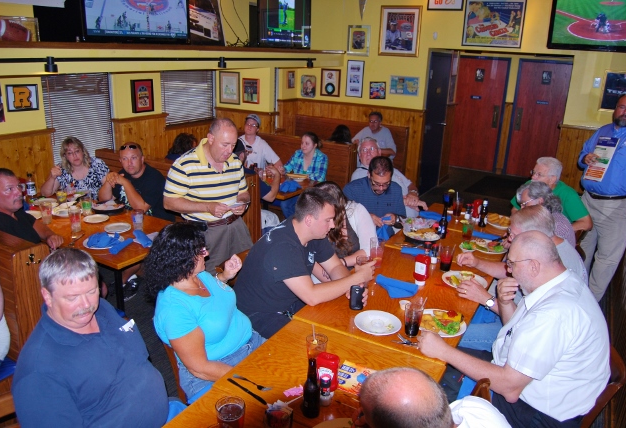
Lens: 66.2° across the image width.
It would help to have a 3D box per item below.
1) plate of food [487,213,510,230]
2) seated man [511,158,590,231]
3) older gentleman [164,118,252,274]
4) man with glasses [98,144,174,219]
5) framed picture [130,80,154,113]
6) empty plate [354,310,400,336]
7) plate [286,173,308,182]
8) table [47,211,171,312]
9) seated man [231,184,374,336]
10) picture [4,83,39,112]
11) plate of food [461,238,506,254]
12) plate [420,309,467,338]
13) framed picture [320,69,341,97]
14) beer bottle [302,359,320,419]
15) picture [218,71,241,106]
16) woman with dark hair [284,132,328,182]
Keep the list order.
[{"bbox_3d":[1.550,0.064,3.874,0.300,0.065,0.330,2,17,-1],"label":"plate of food"},{"bbox_3d":[1.889,0.199,3.944,0.750,1.320,0.540,10,21,25],"label":"seated man"},{"bbox_3d":[-0.600,0.190,3.120,0.540,1.650,0.460,-15,24,-43],"label":"older gentleman"},{"bbox_3d":[-1.380,0.065,4.004,0.580,1.310,0.750,8,18,18],"label":"man with glasses"},{"bbox_3d":[-1.838,-1.279,5.209,0.045,0.345,0.252,12,20,29],"label":"framed picture"},{"bbox_3d":[0.316,0.533,2.329,0.235,0.026,0.235,2,17,-1],"label":"empty plate"},{"bbox_3d":[-0.158,-0.406,5.190,0.240,0.070,0.220,12,20,29],"label":"plate"},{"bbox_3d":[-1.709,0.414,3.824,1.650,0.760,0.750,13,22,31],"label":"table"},{"bbox_3d":[-0.040,0.535,2.832,0.850,1.320,0.580,5,19,11],"label":"seated man"},{"bbox_3d":[-2.429,-0.972,4.018,0.025,0.213,0.261,12,20,29],"label":"picture"},{"bbox_3d":[1.239,0.220,3.435,0.280,0.060,0.250,11,21,28],"label":"plate of food"},{"bbox_3d":[0.637,0.532,2.408,0.260,0.068,0.265,1,19,-1],"label":"plate"},{"bbox_3d":[0.272,-2.046,7.536,0.360,0.410,0.030,13,22,31],"label":"framed picture"},{"bbox_3d":[-0.003,0.643,1.776,0.062,0.230,0.062,1,19,-1],"label":"beer bottle"},{"bbox_3d":[-1.109,-1.693,6.480,0.347,0.411,0.030,11,21,28],"label":"picture"},{"bbox_3d":[-0.052,-0.276,5.430,0.520,1.200,0.750,13,22,31],"label":"woman with dark hair"}]

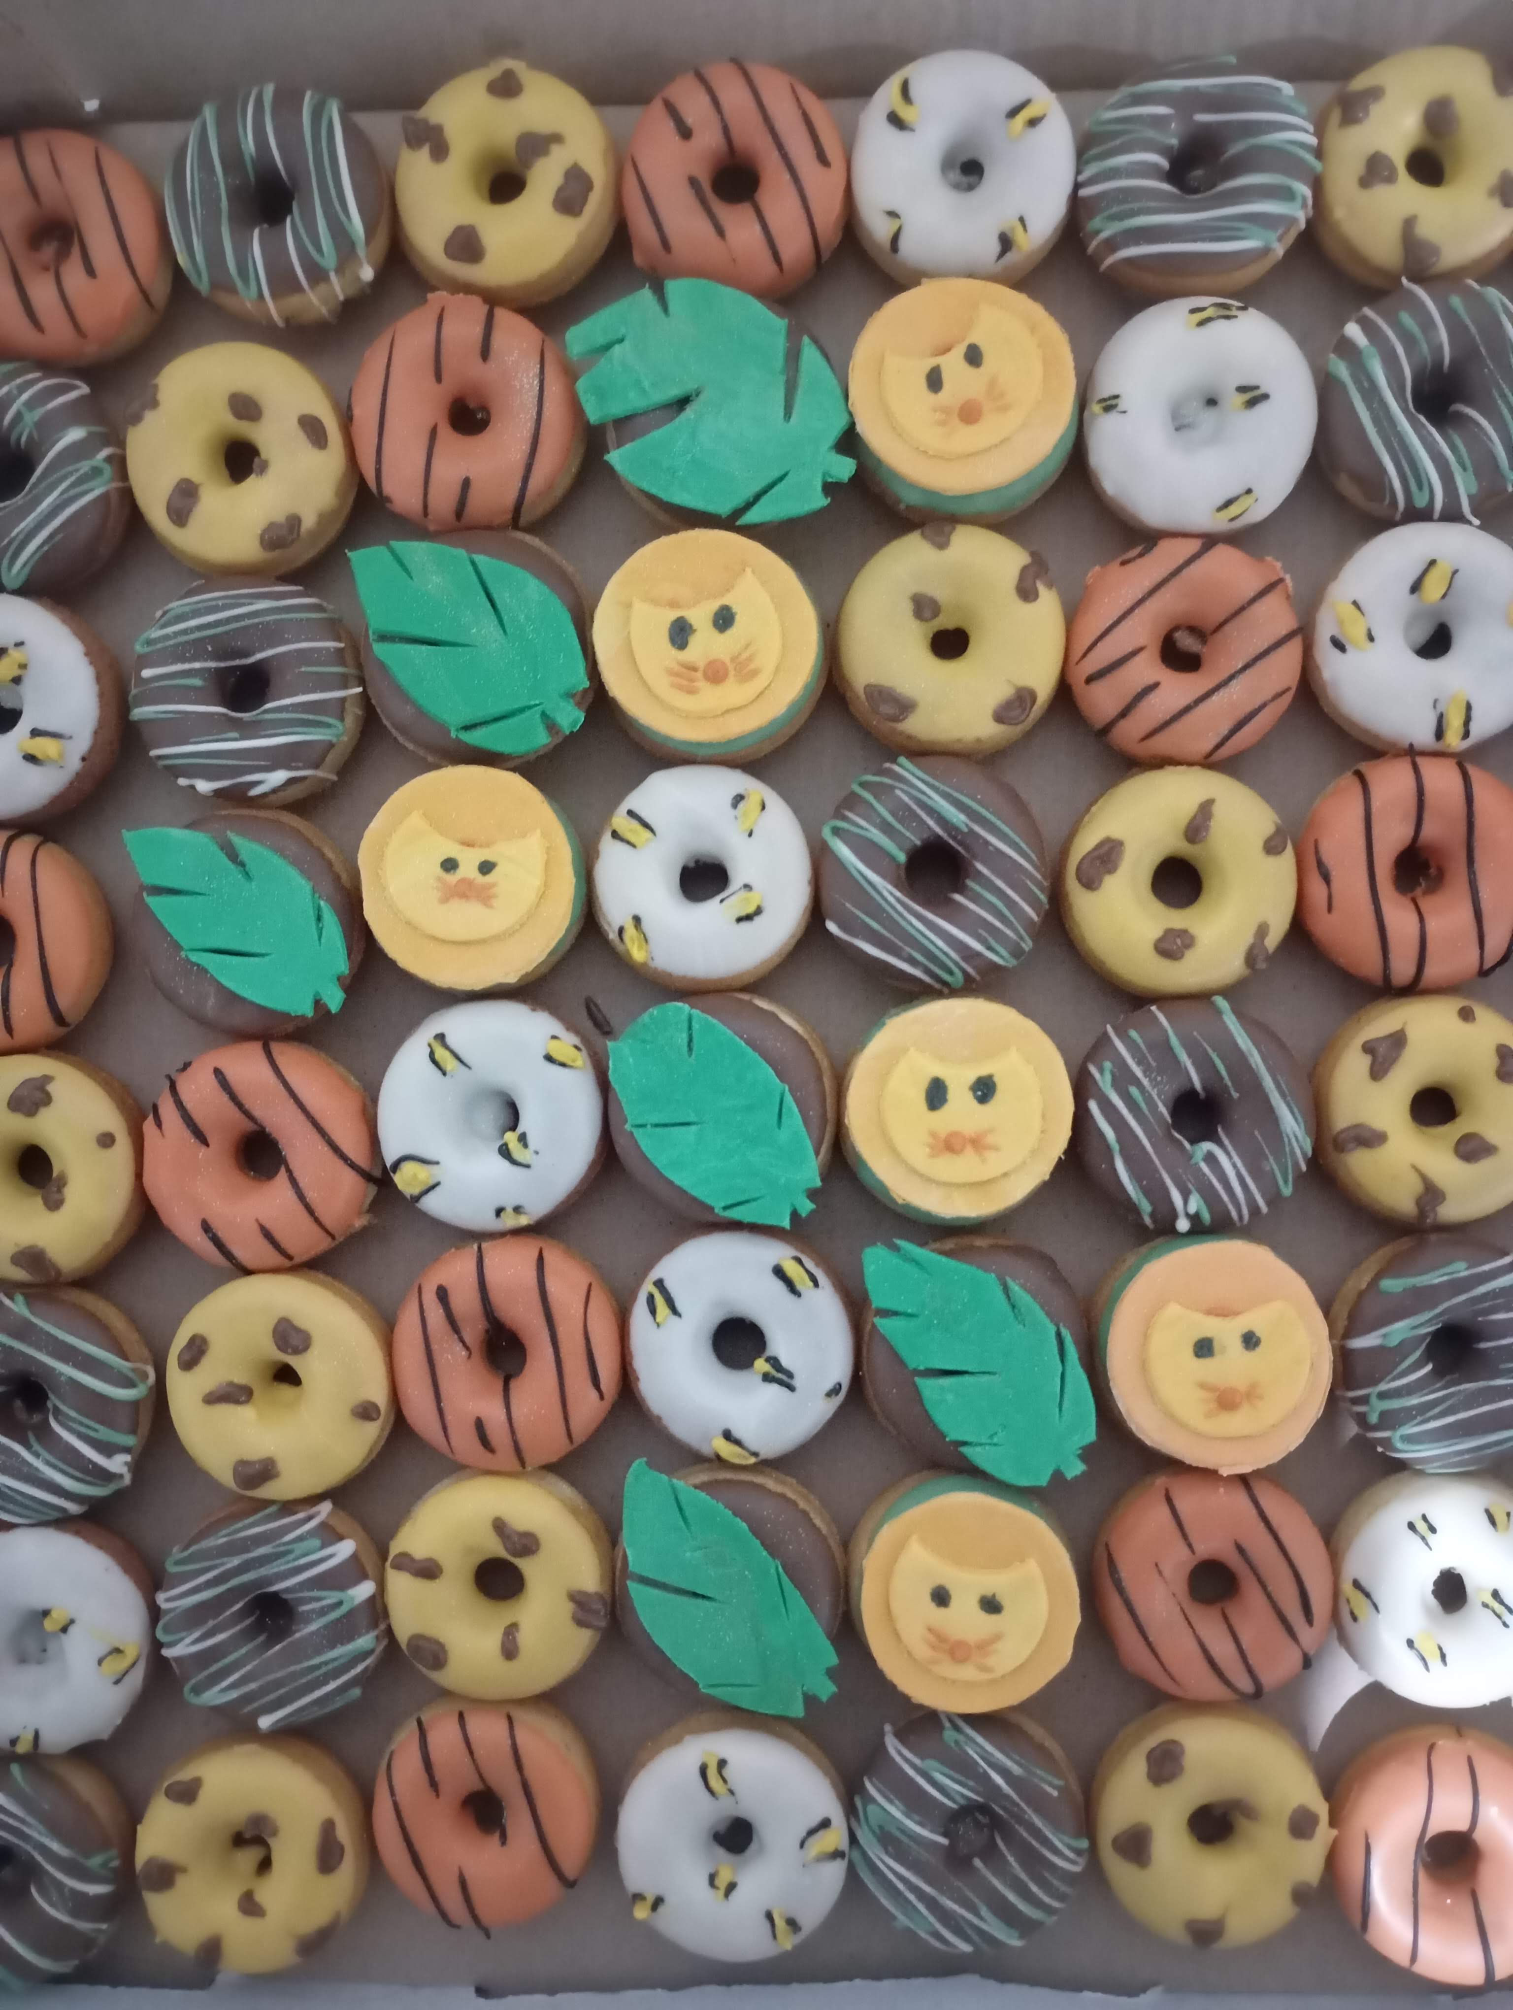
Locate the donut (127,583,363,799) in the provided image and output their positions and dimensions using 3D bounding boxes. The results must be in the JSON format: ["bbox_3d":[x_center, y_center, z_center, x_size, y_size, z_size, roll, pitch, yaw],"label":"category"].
[{"bbox_3d":[-0.117,-0.072,0.373,0.052,0.022,0.052,0,86,3],"label":"donut"}]

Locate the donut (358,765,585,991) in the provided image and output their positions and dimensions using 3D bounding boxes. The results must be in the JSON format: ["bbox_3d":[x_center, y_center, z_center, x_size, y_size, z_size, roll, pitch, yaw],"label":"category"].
[{"bbox_3d":[-0.068,-0.030,0.385,0.053,0.027,0.053,0,90,3],"label":"donut"}]

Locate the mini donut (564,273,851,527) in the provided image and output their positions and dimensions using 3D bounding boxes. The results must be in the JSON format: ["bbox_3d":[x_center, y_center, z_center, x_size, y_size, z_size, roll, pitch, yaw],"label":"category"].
[{"bbox_3d":[-0.010,-0.133,0.359,0.072,0.005,0.049,34,89,5],"label":"mini donut"}]

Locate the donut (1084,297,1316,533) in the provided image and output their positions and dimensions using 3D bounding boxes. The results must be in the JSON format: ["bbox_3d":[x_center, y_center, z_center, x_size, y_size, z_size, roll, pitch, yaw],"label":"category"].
[{"bbox_3d":[0.107,-0.143,0.395,0.054,0.025,0.055,0,88,1],"label":"donut"}]

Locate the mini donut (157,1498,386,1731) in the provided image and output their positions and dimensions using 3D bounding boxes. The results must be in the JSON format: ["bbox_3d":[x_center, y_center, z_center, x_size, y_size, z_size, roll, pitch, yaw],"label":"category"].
[{"bbox_3d":[-0.116,0.145,0.389,0.052,0.025,0.052,0,88,1],"label":"mini donut"}]

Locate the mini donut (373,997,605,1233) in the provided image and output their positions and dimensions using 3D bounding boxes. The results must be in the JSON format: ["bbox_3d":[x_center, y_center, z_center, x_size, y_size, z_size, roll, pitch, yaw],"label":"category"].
[{"bbox_3d":[-0.068,0.028,0.413,0.057,0.026,0.057,0,88,1],"label":"mini donut"}]

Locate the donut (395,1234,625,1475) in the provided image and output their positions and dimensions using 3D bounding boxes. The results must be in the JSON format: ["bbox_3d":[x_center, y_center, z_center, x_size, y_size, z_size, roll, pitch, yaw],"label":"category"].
[{"bbox_3d":[-0.055,0.076,0.359,0.051,0.022,0.051,0,86,3],"label":"donut"}]

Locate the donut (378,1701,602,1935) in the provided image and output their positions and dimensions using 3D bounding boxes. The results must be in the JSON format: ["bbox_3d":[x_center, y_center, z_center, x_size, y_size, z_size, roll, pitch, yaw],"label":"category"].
[{"bbox_3d":[-0.068,0.202,0.407,0.056,0.026,0.056,0,88,1],"label":"donut"}]

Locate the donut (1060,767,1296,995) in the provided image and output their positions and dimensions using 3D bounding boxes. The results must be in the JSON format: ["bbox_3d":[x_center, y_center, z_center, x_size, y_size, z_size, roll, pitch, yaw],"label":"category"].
[{"bbox_3d":[0.098,-0.029,0.378,0.054,0.025,0.054,0,90,3],"label":"donut"}]

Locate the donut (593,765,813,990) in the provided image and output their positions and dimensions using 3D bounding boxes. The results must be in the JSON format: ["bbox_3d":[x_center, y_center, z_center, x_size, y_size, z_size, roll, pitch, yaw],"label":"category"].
[{"bbox_3d":[-0.013,-0.030,0.393,0.053,0.025,0.053,0,88,1],"label":"donut"}]

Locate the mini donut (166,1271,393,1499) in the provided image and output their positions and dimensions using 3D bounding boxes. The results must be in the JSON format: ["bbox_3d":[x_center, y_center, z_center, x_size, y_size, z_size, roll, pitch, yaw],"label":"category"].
[{"bbox_3d":[-0.114,0.090,0.387,0.053,0.025,0.053,0,90,3],"label":"mini donut"}]

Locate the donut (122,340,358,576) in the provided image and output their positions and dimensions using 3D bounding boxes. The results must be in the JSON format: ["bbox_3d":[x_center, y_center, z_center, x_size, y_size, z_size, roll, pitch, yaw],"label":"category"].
[{"bbox_3d":[-0.120,-0.126,0.377,0.052,0.022,0.052,0,86,3],"label":"donut"}]

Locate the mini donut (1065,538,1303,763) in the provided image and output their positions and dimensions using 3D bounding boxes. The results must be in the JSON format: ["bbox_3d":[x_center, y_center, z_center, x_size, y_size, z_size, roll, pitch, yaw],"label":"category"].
[{"bbox_3d":[0.103,-0.086,0.394,0.055,0.025,0.053,0,88,1],"label":"mini donut"}]

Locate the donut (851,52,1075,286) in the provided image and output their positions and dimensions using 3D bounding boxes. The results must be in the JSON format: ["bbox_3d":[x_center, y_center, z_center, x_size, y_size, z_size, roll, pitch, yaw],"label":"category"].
[{"bbox_3d":[0.053,-0.215,0.419,0.057,0.026,0.057,0,88,1],"label":"donut"}]

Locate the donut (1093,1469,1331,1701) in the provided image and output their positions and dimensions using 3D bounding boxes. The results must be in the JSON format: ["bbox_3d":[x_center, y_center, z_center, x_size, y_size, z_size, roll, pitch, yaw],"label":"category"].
[{"bbox_3d":[0.108,0.137,0.386,0.053,0.025,0.052,0,88,1],"label":"donut"}]

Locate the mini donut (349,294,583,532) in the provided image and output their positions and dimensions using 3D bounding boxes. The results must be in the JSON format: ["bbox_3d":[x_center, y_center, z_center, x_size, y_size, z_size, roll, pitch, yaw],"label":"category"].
[{"bbox_3d":[-0.071,-0.145,0.398,0.056,0.025,0.056,0,88,1],"label":"mini donut"}]

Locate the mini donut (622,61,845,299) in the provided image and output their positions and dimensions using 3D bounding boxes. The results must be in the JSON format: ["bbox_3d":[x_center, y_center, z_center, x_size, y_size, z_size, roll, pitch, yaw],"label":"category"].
[{"bbox_3d":[-0.005,-0.194,0.384,0.053,0.025,0.053,0,90,3],"label":"mini donut"}]

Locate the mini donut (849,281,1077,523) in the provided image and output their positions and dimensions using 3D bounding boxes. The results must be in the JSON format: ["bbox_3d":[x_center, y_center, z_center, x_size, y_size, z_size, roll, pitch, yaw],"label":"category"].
[{"bbox_3d":[0.048,-0.141,0.380,0.053,0.027,0.053,0,90,3],"label":"mini donut"}]

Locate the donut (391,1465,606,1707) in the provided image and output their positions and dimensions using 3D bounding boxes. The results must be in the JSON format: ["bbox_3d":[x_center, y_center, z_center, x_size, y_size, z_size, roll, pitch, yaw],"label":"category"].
[{"bbox_3d":[-0.061,0.138,0.388,0.052,0.025,0.052,0,88,1],"label":"donut"}]

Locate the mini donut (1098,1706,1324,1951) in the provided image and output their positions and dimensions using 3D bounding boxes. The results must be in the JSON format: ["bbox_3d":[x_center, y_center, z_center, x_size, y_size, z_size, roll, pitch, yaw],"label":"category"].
[{"bbox_3d":[0.113,0.203,0.404,0.057,0.026,0.057,0,88,1],"label":"mini donut"}]

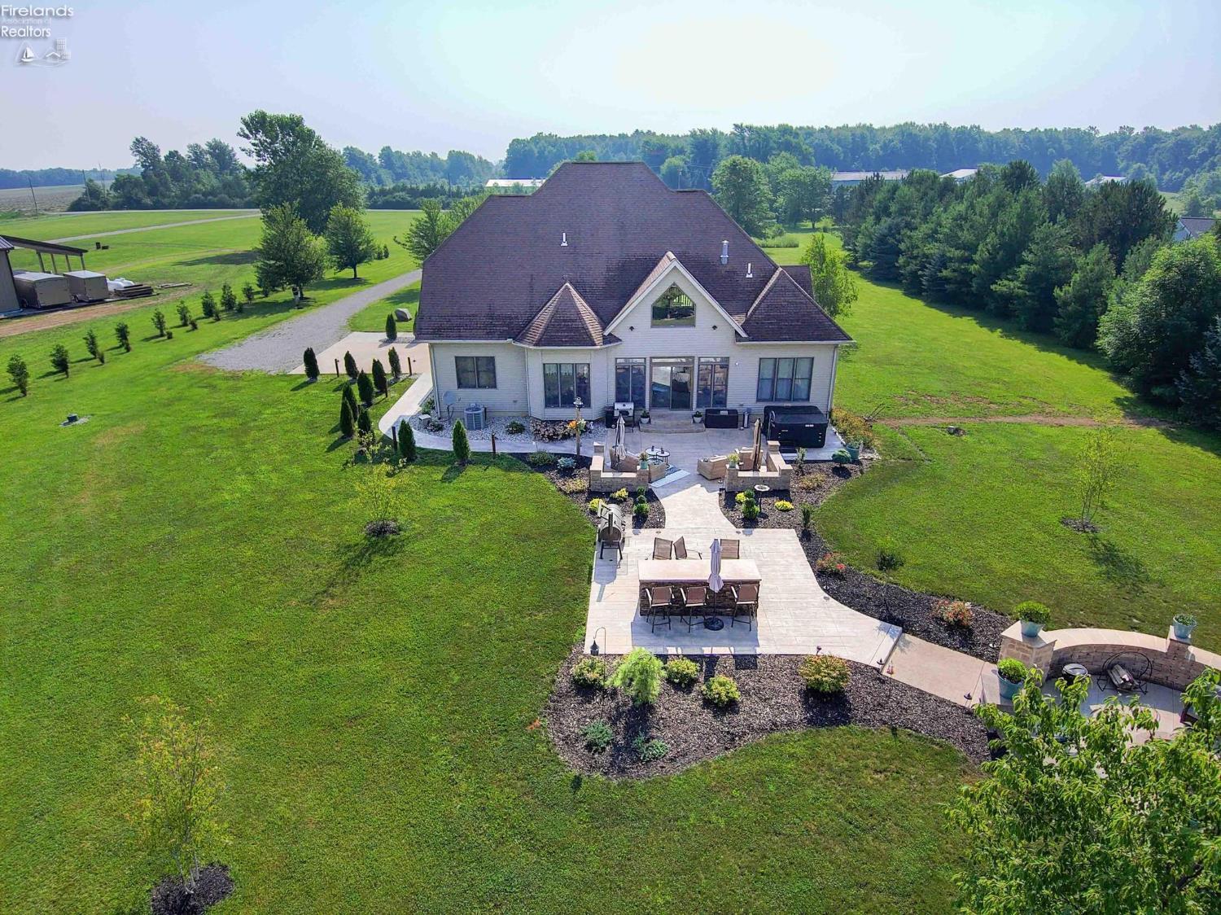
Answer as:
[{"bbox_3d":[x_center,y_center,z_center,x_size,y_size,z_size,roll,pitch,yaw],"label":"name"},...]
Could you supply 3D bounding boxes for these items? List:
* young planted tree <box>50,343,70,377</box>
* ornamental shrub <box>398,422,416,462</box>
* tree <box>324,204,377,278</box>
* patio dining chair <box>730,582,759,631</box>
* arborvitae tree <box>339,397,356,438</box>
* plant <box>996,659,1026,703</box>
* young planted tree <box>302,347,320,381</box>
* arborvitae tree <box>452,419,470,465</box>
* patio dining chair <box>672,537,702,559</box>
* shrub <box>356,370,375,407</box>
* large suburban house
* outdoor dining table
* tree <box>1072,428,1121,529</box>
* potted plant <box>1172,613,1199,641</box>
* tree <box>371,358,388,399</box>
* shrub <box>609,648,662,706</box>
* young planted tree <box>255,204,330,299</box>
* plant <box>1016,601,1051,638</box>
[{"bbox_3d":[-28.829,-5.114,38.797,0.880,1.680,0.880,0,21,1],"label":"young planted tree"},{"bbox_3d":[-7.428,-0.618,27.013,0.620,1.520,0.620,0,21,1],"label":"ornamental shrub"},{"bbox_3d":[-23.050,-19.101,65.493,4.500,6.400,4.400,0,23,1],"label":"tree"},{"bbox_3d":[3.072,3.305,17.110,0.620,1.220,0.650,-2,21,-5],"label":"patio dining chair"},{"bbox_3d":[-10.736,-1.590,29.971,0.630,1.700,0.630,0,23,1],"label":"arborvitae tree"},{"bbox_3d":[8.765,4.863,16.174,0.640,0.850,0.640,0,23,1],"label":"plant"},{"bbox_3d":[-15.175,-4.750,37.456,0.720,1.780,0.720,0,21,1],"label":"young planted tree"},{"bbox_3d":[-5.549,-0.576,27.361,0.660,1.780,0.660,0,23,1],"label":"arborvitae tree"},{"bbox_3d":[2.044,2.630,19.202,0.660,0.980,0.600,9,23,24],"label":"patio dining chair"},{"bbox_3d":[-11.111,-3.176,33.499,0.740,1.650,0.740,0,21,1],"label":"shrub"},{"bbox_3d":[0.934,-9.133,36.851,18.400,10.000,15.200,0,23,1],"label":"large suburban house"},{"bbox_3d":[2.096,3.149,17.738,2.845,1.070,1.010,0,21,1],"label":"outdoor dining table"},{"bbox_3d":[13.783,0.615,21.169,1.250,3.150,1.250,0,21,1],"label":"tree"},{"bbox_3d":[12.772,3.769,16.497,0.500,0.540,0.500,0,23,1],"label":"potted plant"},{"bbox_3d":[-10.988,-3.845,35.213,0.680,1.760,0.680,0,23,1],"label":"tree"},{"bbox_3d":[0.497,4.350,14.826,1.050,1.060,1.050,0,21,1],"label":"shrub"},{"bbox_3d":[-24.435,-15.716,56.527,5.400,7.200,5.300,0,23,1],"label":"young planted tree"},{"bbox_3d":[9.473,3.610,16.616,0.740,0.800,0.740,0,23,1],"label":"plant"}]

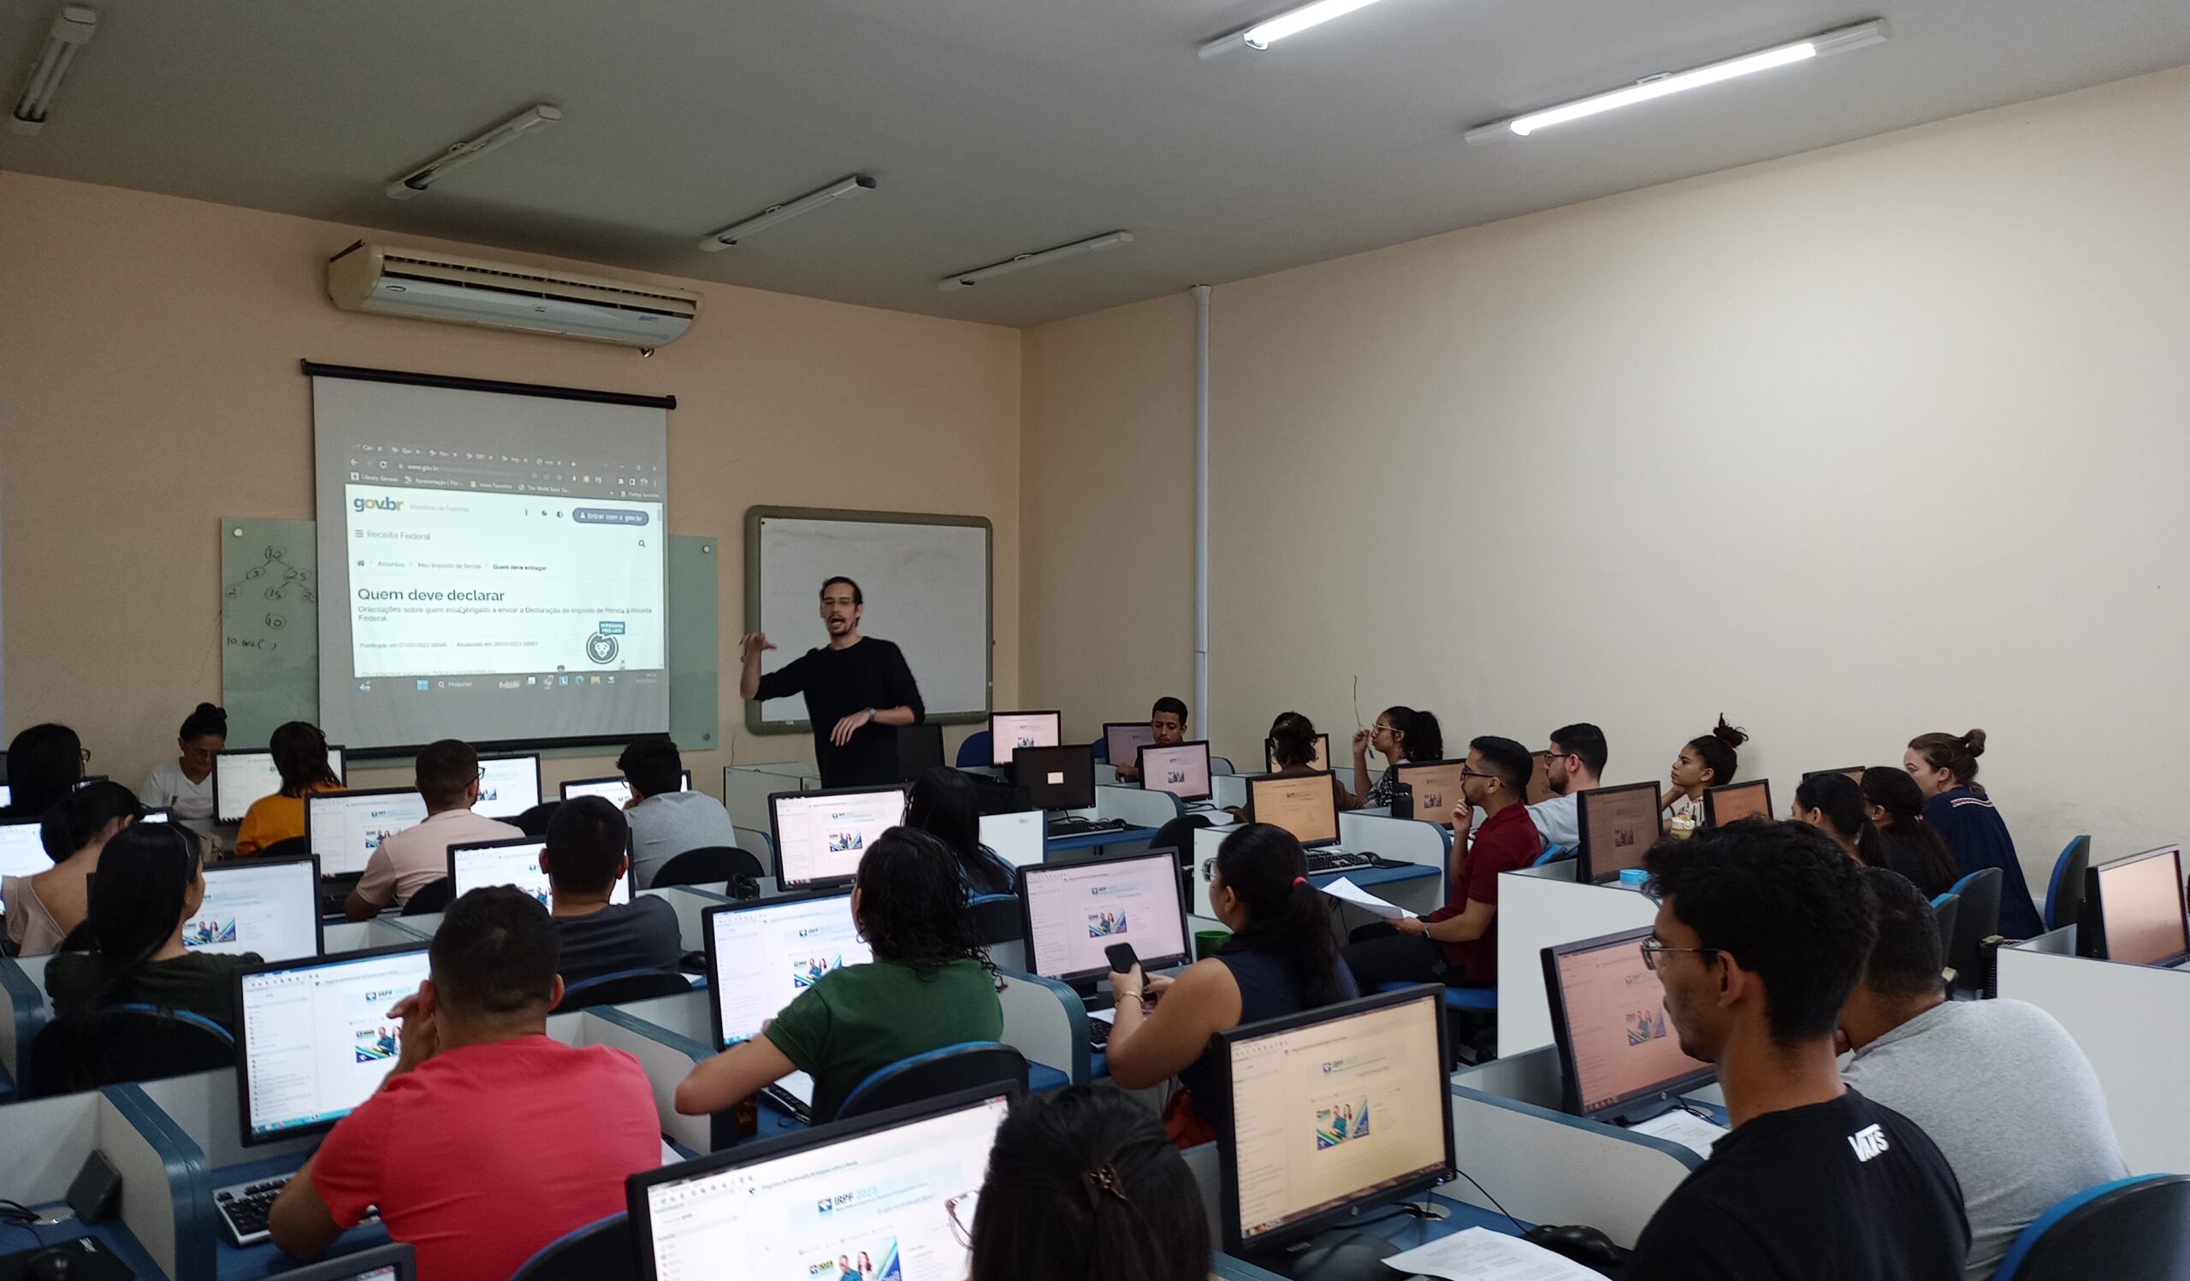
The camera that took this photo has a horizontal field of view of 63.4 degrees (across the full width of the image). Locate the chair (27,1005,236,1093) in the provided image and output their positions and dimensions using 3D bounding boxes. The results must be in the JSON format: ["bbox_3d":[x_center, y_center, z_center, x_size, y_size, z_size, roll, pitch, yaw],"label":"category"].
[{"bbox_3d":[-1.653,1.051,3.007,0.500,0.950,0.550,-1,1,-44],"label":"chair"}]

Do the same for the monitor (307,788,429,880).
[{"bbox_3d":[-2.154,0.613,5.364,0.450,0.325,0.165,0,1,-43],"label":"monitor"}]

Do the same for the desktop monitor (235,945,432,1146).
[{"bbox_3d":[-1.081,0.646,2.715,0.443,0.345,0.180,-1,1,-44],"label":"desktop monitor"}]

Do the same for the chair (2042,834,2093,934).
[{"bbox_3d":[3.031,1.080,5.938,0.500,0.910,0.570,0,1,-42],"label":"chair"}]

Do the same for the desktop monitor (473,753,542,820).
[{"bbox_3d":[-2.313,0.600,6.683,0.450,0.325,0.165,0,1,-42],"label":"desktop monitor"}]

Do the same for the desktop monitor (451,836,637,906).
[{"bbox_3d":[-1.240,0.619,3.999,0.443,0.345,0.180,-1,1,-44],"label":"desktop monitor"}]

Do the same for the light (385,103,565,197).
[{"bbox_3d":[-2.396,-1.847,6.768,0.130,0.080,1.430,-1,1,-44],"label":"light"}]

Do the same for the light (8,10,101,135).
[{"bbox_3d":[-3.360,-1.815,5.698,0.095,0.062,1.490,0,0,-37],"label":"light"}]

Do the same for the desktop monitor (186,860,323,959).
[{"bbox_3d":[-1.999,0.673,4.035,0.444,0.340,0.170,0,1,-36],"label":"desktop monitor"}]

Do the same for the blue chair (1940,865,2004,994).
[{"bbox_3d":[2.244,1.094,4.907,0.520,0.930,0.560,0,1,-44],"label":"blue chair"}]

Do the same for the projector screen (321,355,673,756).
[{"bbox_3d":[-3.006,-0.378,8.983,1.880,1.890,0.080,0,0,-40],"label":"projector screen"}]

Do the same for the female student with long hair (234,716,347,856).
[{"bbox_3d":[-2.706,0.915,6.083,0.470,1.250,0.750,0,1,-39],"label":"female student with long hair"}]

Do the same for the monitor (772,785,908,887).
[{"bbox_3d":[-0.693,0.580,4.824,0.443,0.345,0.180,-1,1,-44],"label":"monitor"}]

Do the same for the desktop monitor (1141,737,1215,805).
[{"bbox_3d":[0.347,0.617,7.782,0.450,0.325,0.165,0,1,-44],"label":"desktop monitor"}]

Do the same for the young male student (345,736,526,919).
[{"bbox_3d":[-1.700,0.887,4.576,0.520,1.280,0.750,-1,1,-44],"label":"young male student"}]

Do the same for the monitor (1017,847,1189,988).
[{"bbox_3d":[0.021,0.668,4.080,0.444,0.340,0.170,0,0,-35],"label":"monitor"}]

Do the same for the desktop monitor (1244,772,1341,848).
[{"bbox_3d":[0.740,0.670,6.520,0.475,0.360,0.200,0,0,-42],"label":"desktop monitor"}]

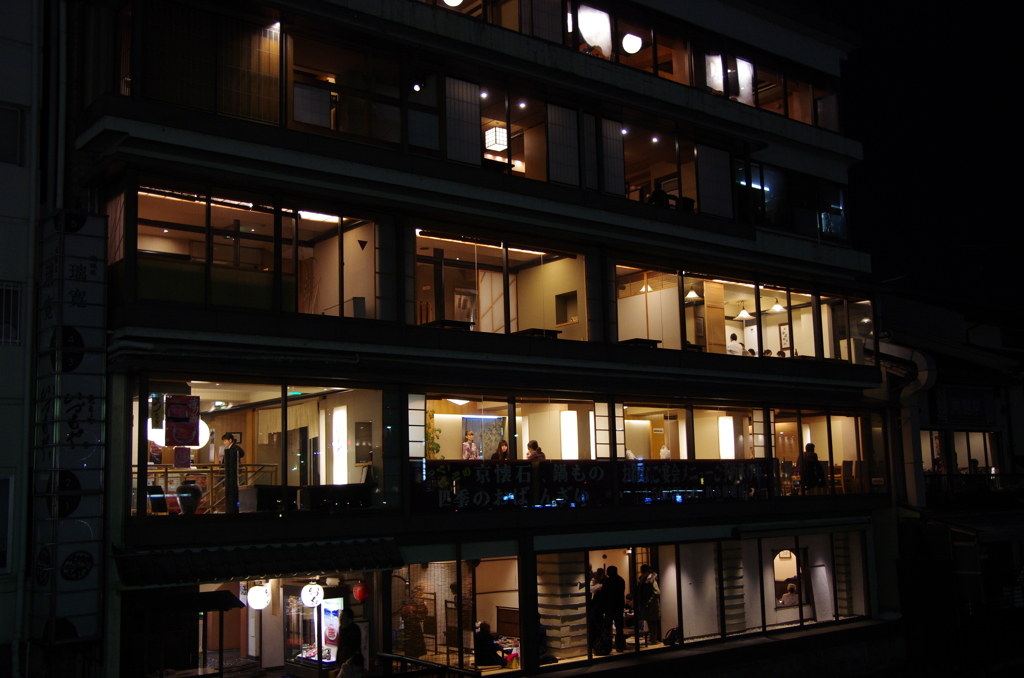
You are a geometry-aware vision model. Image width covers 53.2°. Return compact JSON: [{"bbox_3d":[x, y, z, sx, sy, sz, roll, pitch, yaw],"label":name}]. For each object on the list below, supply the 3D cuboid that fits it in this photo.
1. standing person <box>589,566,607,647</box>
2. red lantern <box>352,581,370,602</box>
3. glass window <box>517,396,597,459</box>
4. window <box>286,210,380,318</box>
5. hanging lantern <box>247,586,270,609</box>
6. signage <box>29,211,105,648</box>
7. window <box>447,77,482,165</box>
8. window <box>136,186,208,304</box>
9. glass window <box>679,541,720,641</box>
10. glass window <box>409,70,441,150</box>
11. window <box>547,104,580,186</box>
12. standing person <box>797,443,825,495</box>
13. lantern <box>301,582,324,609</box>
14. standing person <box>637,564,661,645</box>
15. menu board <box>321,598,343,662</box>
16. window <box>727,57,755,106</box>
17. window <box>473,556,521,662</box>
[{"bbox_3d":[1.839,5.802,22.077,0.420,1.630,0.480,7,-12,-44],"label":"standing person"},{"bbox_3d":[-2.592,4.349,17.600,0.300,0.370,0.300,-1,-8,0],"label":"red lantern"},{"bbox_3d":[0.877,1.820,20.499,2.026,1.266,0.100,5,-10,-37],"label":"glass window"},{"bbox_3d":[-3.125,-1.292,18.034,1.829,1.773,0.100,5,-10,-36],"label":"window"},{"bbox_3d":[-3.986,4.081,16.100,0.375,0.390,0.375,5,-10,-37],"label":"hanging lantern"},{"bbox_3d":[-6.619,1.263,15.306,0.669,6.263,1.050,5,-10,-37],"label":"signage"},{"bbox_3d":[-0.947,-4.285,20.160,0.845,1.689,0.100,5,-10,-36],"label":"window"},{"bbox_3d":[-5.418,-1.482,16.350,1.147,1.784,0.100,5,-10,-36],"label":"window"},{"bbox_3d":[4.182,5.545,22.569,1.296,2.067,0.100,5,-10,-36],"label":"glass window"},{"bbox_3d":[-1.691,-4.383,19.620,0.731,1.497,0.100,5,-10,-36],"label":"glass window"},{"bbox_3d":[1.072,-4.093,21.623,0.881,1.732,0.080,5,-10,-37],"label":"window"},{"bbox_3d":[8.239,3.662,28.195,0.520,1.580,0.400,0,-8,-9],"label":"standing person"},{"bbox_3d":[-3.179,4.090,16.306,0.357,0.420,0.357,-1,-8,0],"label":"lantern"},{"bbox_3d":[2.966,5.756,22.205,0.420,1.667,0.500,0,-9,-6],"label":"standing person"},{"bbox_3d":[-3.039,4.908,17.203,0.450,1.050,0.100,5,-10,-37],"label":"menu board"},{"bbox_3d":[5.804,-6.511,25.883,1.103,1.115,0.100,5,-10,-36],"label":"window"},{"bbox_3d":[-0.277,5.111,19.305,1.090,1.923,0.100,5,-10,-36],"label":"window"}]

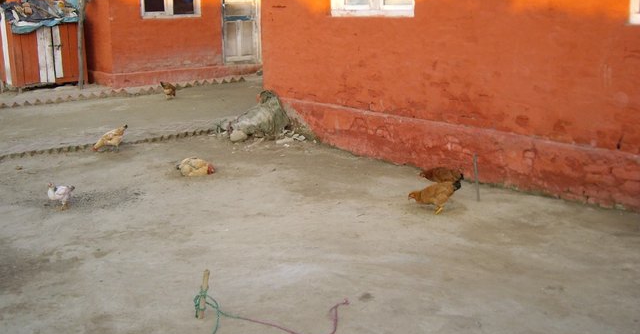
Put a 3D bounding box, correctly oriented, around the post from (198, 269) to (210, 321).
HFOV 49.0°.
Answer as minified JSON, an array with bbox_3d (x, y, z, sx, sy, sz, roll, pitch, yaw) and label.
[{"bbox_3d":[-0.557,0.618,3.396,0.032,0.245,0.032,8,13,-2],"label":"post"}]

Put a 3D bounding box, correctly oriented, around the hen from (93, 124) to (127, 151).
[{"bbox_3d":[-2.181,-0.309,7.314,0.340,0.275,0.155,-1,13,0],"label":"hen"}]

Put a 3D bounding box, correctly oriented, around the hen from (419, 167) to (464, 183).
[{"bbox_3d":[0.946,0.116,5.452,0.365,0.235,0.155,0,13,3],"label":"hen"}]

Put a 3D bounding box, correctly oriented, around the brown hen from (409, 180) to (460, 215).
[{"bbox_3d":[0.821,0.212,5.019,0.370,0.250,0.155,-2,13,-6],"label":"brown hen"}]

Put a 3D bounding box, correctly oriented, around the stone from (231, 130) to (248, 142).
[{"bbox_3d":[-0.896,-0.358,7.803,0.180,0.115,0.140,-1,13,0],"label":"stone"}]

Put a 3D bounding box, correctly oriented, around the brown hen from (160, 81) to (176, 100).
[{"bbox_3d":[-2.340,-1.195,10.848,0.285,0.270,0.160,-12,17,-38],"label":"brown hen"}]

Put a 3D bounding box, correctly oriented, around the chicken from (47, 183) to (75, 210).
[{"bbox_3d":[-1.939,0.215,5.264,0.215,0.195,0.125,-5,14,-17],"label":"chicken"}]

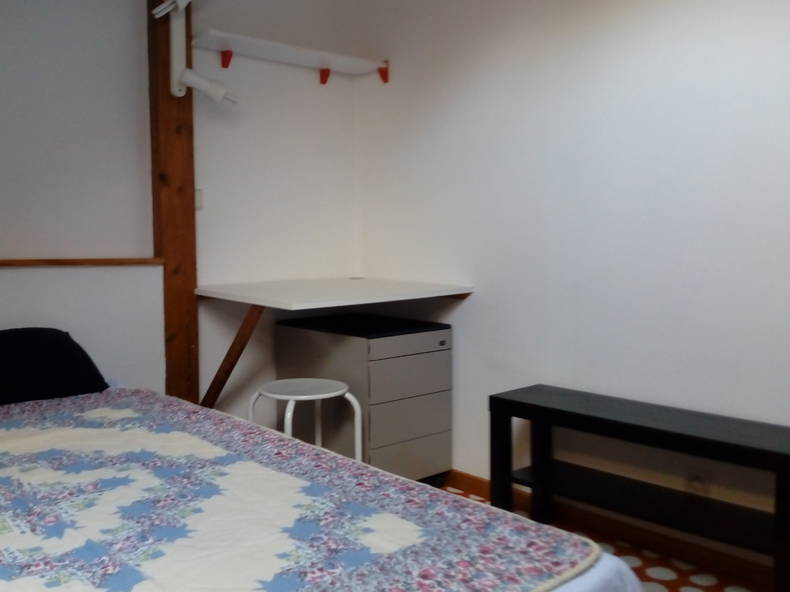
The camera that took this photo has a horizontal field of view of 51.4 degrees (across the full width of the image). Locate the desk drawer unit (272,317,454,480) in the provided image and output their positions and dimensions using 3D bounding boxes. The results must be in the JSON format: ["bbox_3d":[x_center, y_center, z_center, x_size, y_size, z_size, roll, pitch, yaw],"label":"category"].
[{"bbox_3d":[-0.125,0.408,3.152,0.405,0.614,0.563,-5,7,-41],"label":"desk drawer unit"}]

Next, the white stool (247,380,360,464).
[{"bbox_3d":[-0.296,0.524,2.735,0.370,0.459,0.370,1,5,15],"label":"white stool"}]

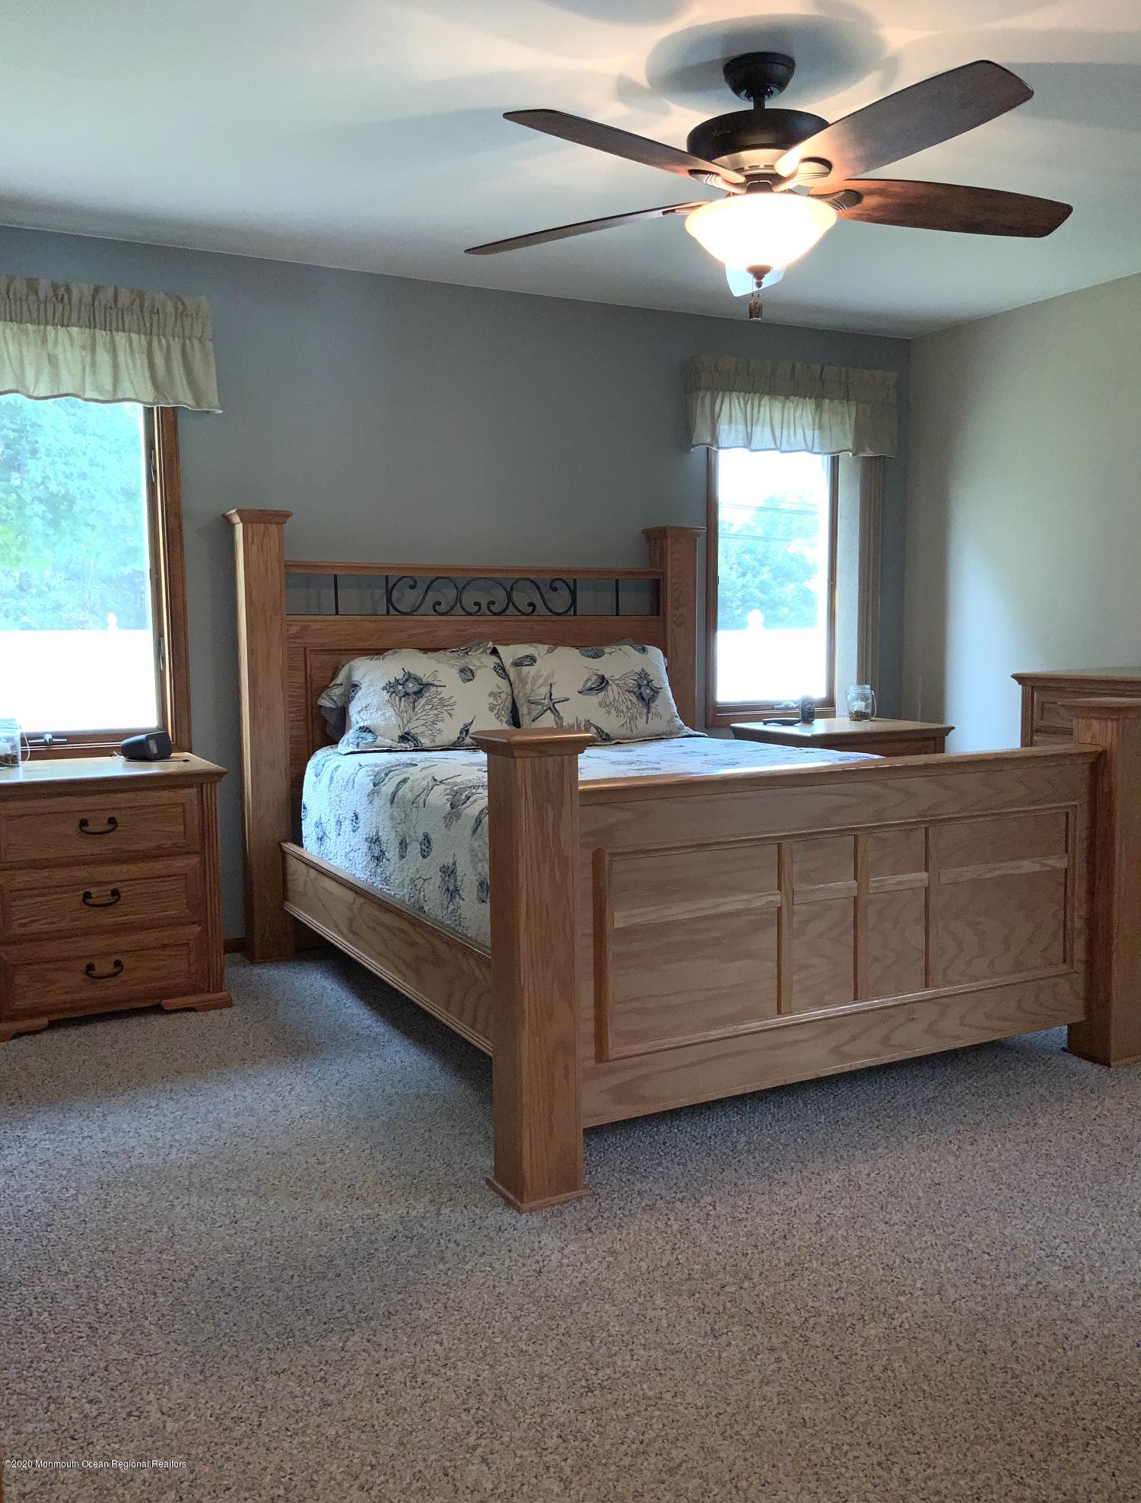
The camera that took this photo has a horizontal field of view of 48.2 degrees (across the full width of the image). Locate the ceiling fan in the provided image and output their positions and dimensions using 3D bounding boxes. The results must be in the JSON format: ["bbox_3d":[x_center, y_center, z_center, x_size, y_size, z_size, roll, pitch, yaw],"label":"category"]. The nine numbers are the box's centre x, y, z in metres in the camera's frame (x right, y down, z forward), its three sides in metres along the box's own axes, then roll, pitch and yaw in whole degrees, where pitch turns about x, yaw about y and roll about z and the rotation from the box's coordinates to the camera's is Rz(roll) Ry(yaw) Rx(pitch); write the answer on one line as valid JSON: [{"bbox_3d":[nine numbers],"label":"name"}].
[{"bbox_3d":[0.430,-1.305,2.941,1.476,0.522,1.476,0,6,8],"label":"ceiling fan"}]

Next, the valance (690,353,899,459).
[{"bbox_3d":[0.942,-1.440,5.357,1.027,0.363,0.114,-3,6,-28],"label":"valance"}]

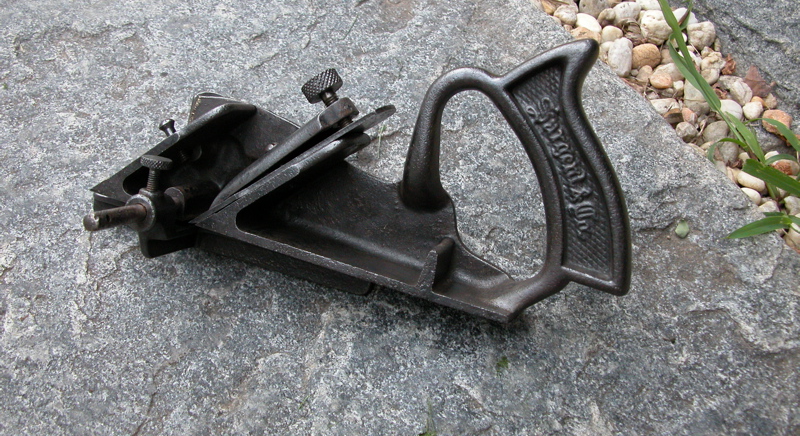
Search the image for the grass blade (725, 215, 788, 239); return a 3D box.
[{"bbox_3d":[0.178,0.004,0.402,0.034,0.008,0.009,-10,47,-9],"label":"grass blade"}]

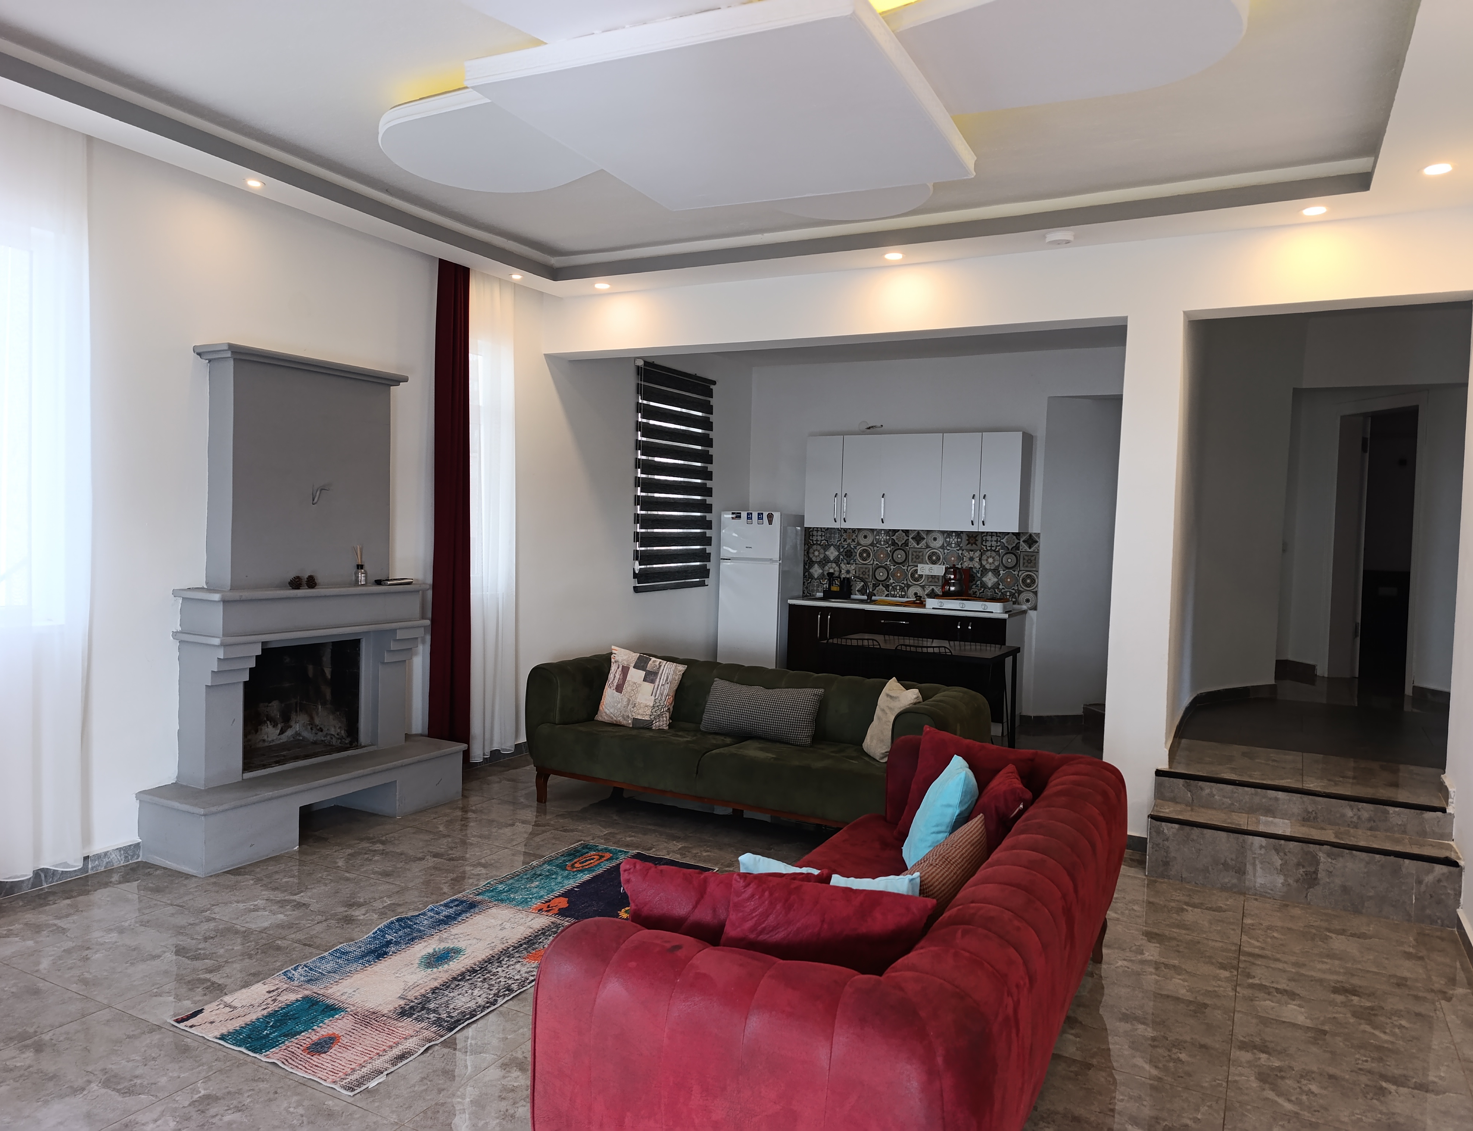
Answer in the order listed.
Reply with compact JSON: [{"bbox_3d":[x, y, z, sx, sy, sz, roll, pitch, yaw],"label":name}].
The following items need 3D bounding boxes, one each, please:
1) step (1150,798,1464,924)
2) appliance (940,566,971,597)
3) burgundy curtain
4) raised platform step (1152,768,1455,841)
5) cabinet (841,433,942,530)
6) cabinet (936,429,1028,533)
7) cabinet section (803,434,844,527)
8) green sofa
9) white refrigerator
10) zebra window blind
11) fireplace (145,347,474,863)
[{"bbox_3d":[2.416,1.273,4.329,1.160,0.280,0.320,3,2,27],"label":"step"},{"bbox_3d":[1.754,0.127,7.989,0.220,0.244,0.200,3,2,27],"label":"appliance"},{"bbox_3d":[-1.657,-0.261,5.789,0.120,2.910,0.280,3,2,27],"label":"burgundy curtain"},{"bbox_3d":[2.544,1.057,4.563,1.145,0.148,0.280,3,2,27],"label":"raised platform step"},{"bbox_3d":[1.333,-0.688,8.357,0.848,0.777,0.340,3,2,27],"label":"cabinet"},{"bbox_3d":[1.990,-0.657,8.019,0.632,0.777,0.340,3,2,27],"label":"cabinet"},{"bbox_3d":[0.814,-0.713,8.624,0.320,0.777,0.340,3,2,27],"label":"cabinet section"},{"bbox_3d":[0.077,0.938,5.211,2.310,0.755,0.825,3,2,27],"label":"green sofa"},{"bbox_3d":[0.227,0.368,8.714,0.565,1.648,0.580,3,2,27],"label":"white refrigerator"},{"bbox_3d":[-0.484,-0.685,8.051,0.080,1.740,1.170,3,2,27],"label":"zebra window blind"},{"bbox_3d":[-2.000,0.146,4.844,0.450,2.245,1.530,3,2,27],"label":"fireplace"}]

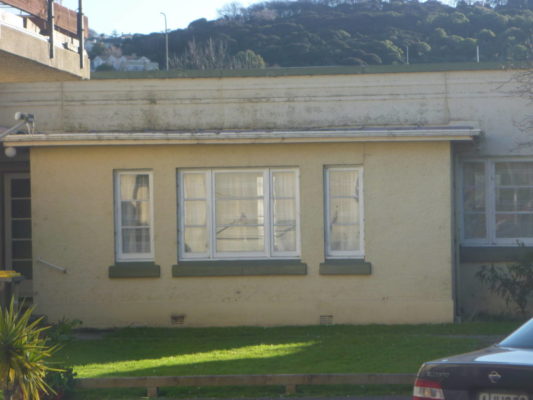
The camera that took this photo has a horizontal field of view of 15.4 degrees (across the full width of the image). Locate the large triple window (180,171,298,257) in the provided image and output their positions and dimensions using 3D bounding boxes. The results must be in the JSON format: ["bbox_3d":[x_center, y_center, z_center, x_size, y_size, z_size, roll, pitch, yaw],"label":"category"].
[{"bbox_3d":[-0.452,0.226,33.008,2.096,1.558,0.120,-1,2,10],"label":"large triple window"}]

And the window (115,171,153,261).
[{"bbox_3d":[-2.230,0.259,33.322,0.679,1.561,0.120,-1,2,10],"label":"window"}]

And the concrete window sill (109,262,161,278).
[{"bbox_3d":[-2.216,1.199,33.277,0.885,0.247,0.220,-1,2,10],"label":"concrete window sill"}]

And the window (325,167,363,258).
[{"bbox_3d":[1.296,0.198,32.700,0.672,1.558,0.120,-1,2,10],"label":"window"}]

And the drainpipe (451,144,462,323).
[{"bbox_3d":[3.205,0.567,32.863,0.092,2.953,0.090,-1,2,10],"label":"drainpipe"}]

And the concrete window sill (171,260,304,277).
[{"bbox_3d":[-0.439,1.158,32.963,2.289,0.243,0.220,-1,2,10],"label":"concrete window sill"}]

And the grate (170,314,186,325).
[{"bbox_3d":[-1.485,2.012,33.143,0.231,0.155,0.050,-1,2,10],"label":"grate"}]

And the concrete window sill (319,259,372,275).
[{"bbox_3d":[1.321,1.127,32.653,0.860,0.240,0.220,-1,2,10],"label":"concrete window sill"}]

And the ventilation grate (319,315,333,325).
[{"bbox_3d":[1.002,1.985,32.704,0.214,0.138,0.050,-1,2,10],"label":"ventilation grate"}]

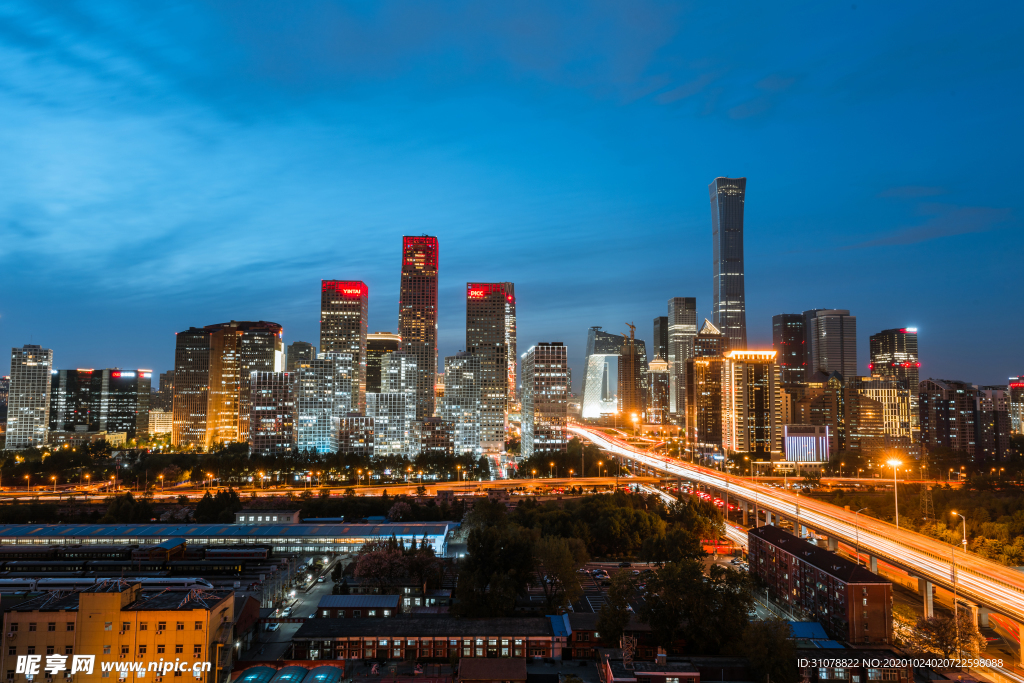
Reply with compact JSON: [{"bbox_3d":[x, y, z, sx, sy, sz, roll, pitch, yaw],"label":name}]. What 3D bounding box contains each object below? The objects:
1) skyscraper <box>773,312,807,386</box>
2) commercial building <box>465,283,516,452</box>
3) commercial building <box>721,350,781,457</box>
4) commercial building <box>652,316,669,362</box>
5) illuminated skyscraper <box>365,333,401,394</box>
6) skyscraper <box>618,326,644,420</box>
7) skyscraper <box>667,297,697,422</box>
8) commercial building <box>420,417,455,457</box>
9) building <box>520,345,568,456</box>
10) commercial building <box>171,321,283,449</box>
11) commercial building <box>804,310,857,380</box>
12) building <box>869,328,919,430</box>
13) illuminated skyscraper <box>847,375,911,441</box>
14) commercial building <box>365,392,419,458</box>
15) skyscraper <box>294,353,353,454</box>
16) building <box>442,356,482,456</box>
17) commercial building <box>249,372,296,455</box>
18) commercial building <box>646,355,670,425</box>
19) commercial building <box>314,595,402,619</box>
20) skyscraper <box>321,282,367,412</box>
[{"bbox_3d":[573.470,63.380,1412.870,46.000,236.000,46.000,0,-5,-3],"label":"skyscraper"},{"bbox_3d":[-28.170,29.880,771.890,43.000,186.000,43.000,0,-4,-2],"label":"commercial building"},{"bbox_3d":[222.020,62.340,637.220,42.000,104.000,39.000,0,-4,1],"label":"commercial building"},{"bbox_3d":[334.670,64.690,1474.370,46.000,224.000,49.000,0,-4,-2],"label":"commercial building"},{"bbox_3d":[-203.970,67.140,1077.910,57.000,155.000,40.000,1,-4,-3],"label":"illuminated skyscraper"},{"bbox_3d":[208.470,77.380,1208.900,36.000,170.000,38.000,0,-5,-3],"label":"skyscraper"},{"bbox_3d":[340.060,47.450,1366.380,42.000,258.000,43.000,0,-5,-3],"label":"skyscraper"},{"bbox_3d":[-64.310,82.480,553.470,27.300,40.460,27.300,2,-5,-25],"label":"commercial building"},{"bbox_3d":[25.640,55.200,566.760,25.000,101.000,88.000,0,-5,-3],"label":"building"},{"bbox_3d":[-320.150,49.190,775.850,104.000,147.000,56.000,0,-5,-3],"label":"commercial building"},{"bbox_3d":[529.010,55.290,1132.870,58.000,203.000,46.000,0,-5,-3],"label":"commercial building"},{"bbox_3d":[620.900,68.320,1111.850,43.000,174.000,54.000,0,-5,-3],"label":"building"},{"bbox_3d":[424.130,81.200,792.030,62.450,81.330,32.000,0,-5,-1],"label":"illuminated skyscraper"},{"bbox_3d":[-112.740,78.060,615.880,31.000,66.000,29.000,2,-5,-25],"label":"commercial building"},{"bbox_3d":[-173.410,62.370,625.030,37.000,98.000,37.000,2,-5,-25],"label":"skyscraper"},{"bbox_3d":[-49.950,63.580,699.050,27.300,101.520,27.300,2,-5,-25],"label":"building"},{"bbox_3d":[-185.880,63.350,530.700,29.000,82.000,28.000,2,-5,-26],"label":"commercial building"},{"bbox_3d":[222.280,84.380,1035.910,30.000,126.000,32.000,0,-5,-3],"label":"commercial building"},{"bbox_3d":[-39.750,70.150,179.650,19.940,5.000,9.000,0,-5,-1],"label":"commercial building"},{"bbox_3d":[-189.630,27.010,771.180,43.480,186.000,42.000,0,-5,-2],"label":"skyscraper"}]

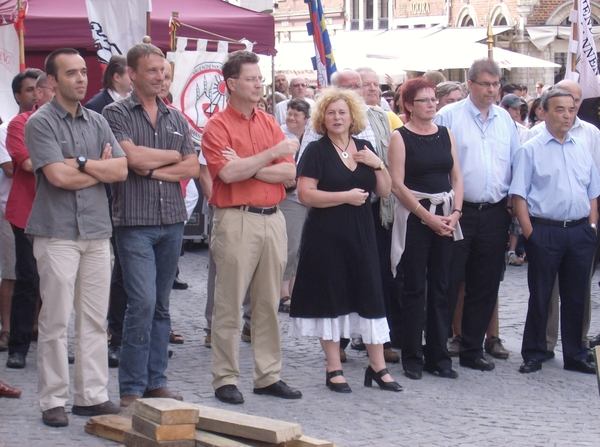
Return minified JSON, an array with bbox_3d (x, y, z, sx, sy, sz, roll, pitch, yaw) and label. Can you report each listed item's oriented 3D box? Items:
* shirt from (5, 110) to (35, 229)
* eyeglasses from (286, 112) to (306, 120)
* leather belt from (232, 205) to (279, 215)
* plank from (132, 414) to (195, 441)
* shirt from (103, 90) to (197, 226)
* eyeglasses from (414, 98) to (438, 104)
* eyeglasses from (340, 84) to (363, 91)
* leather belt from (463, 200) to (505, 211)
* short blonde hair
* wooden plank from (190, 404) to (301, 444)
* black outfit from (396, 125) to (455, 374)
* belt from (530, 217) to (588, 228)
[{"bbox_3d":[-1.518,-0.331,11.050,0.520,0.730,0.310,-2,4,-32],"label":"shirt"},{"bbox_3d":[-0.008,-0.828,14.450,0.140,0.040,0.140,2,3,33],"label":"eyeglasses"},{"bbox_3d":[-0.276,-0.078,9.710,0.370,0.050,0.280,-2,4,-37],"label":"leather belt"},{"bbox_3d":[-0.596,0.888,8.166,0.170,0.061,0.400,-1,3,-20],"label":"plank"},{"bbox_3d":[-0.765,-0.325,9.490,0.500,0.690,0.300,-2,3,-29],"label":"shirt"},{"bbox_3d":[0.690,-0.696,10.650,0.140,0.037,0.140,-2,7,-37],"label":"eyeglasses"},{"bbox_3d":[0.306,-0.828,11.330,0.140,0.040,0.140,-2,10,-28],"label":"eyeglasses"},{"bbox_3d":[1.034,-0.109,11.000,0.400,0.055,0.300,-1,4,-20],"label":"leather belt"},{"bbox_3d":[0.213,-0.611,10.180,0.300,0.275,0.260,0,3,6],"label":"short blonde hair"},{"bbox_3d":[-0.347,0.865,8.174,0.720,0.050,0.190,7,6,32],"label":"wooden plank"},{"bbox_3d":[0.723,0.149,10.720,0.390,1.430,0.290,-1,4,-22],"label":"black outfit"},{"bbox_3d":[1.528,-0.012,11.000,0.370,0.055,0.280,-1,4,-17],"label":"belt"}]

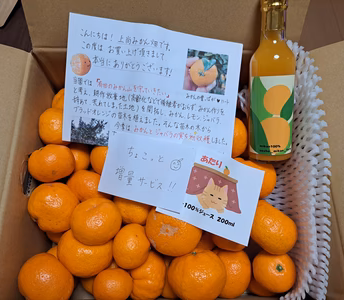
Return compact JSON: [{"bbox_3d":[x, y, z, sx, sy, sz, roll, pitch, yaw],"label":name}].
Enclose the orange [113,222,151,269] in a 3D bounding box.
[{"bbox_3d":[-0.050,0.119,0.345,0.046,0.050,0.054,0,69,-1],"label":"orange"}]

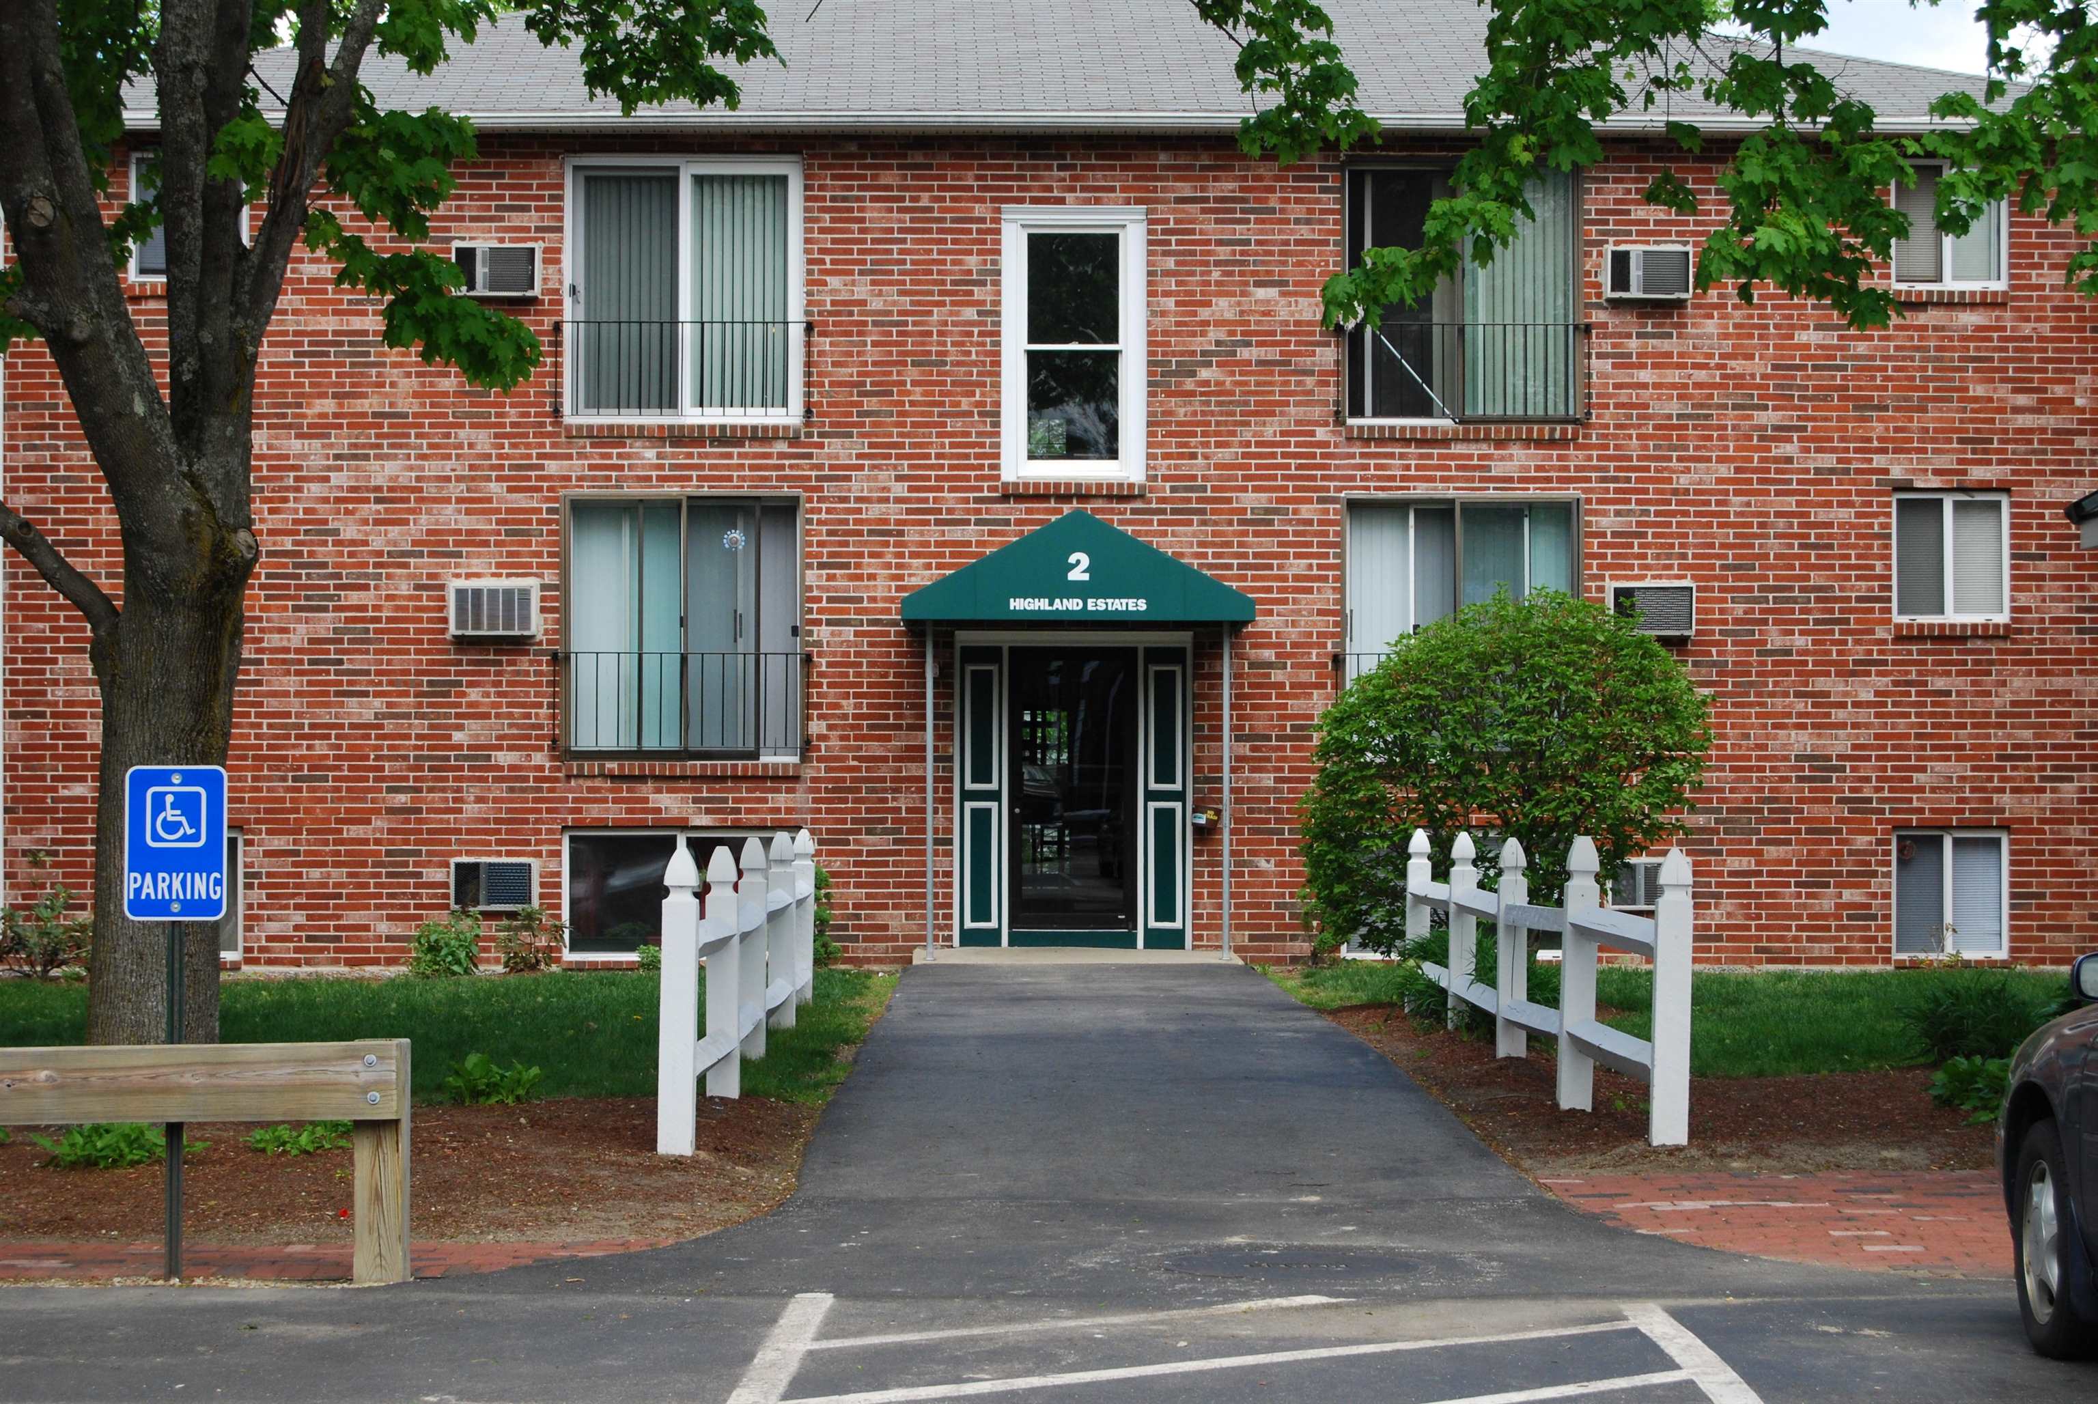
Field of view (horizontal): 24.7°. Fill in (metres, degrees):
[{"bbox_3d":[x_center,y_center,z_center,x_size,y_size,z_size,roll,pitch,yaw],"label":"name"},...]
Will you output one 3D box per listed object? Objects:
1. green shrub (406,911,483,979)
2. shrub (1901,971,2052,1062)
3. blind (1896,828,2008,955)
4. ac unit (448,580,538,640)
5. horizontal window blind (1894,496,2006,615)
[{"bbox_3d":[-4.545,1.828,35.950,0.580,0.510,0.500,0,-1,0],"label":"green shrub"},{"bbox_3d":[4.887,1.657,25.200,0.750,0.470,0.700,0,-2,-1],"label":"shrub"},{"bbox_3d":[6.933,1.474,36.794,0.840,0.950,0.060,0,-1,-1],"label":"blind"},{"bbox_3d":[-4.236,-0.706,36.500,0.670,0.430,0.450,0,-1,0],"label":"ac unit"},{"bbox_3d":[6.893,-1.115,36.580,0.870,0.950,0.060,0,-1,0],"label":"horizontal window blind"}]

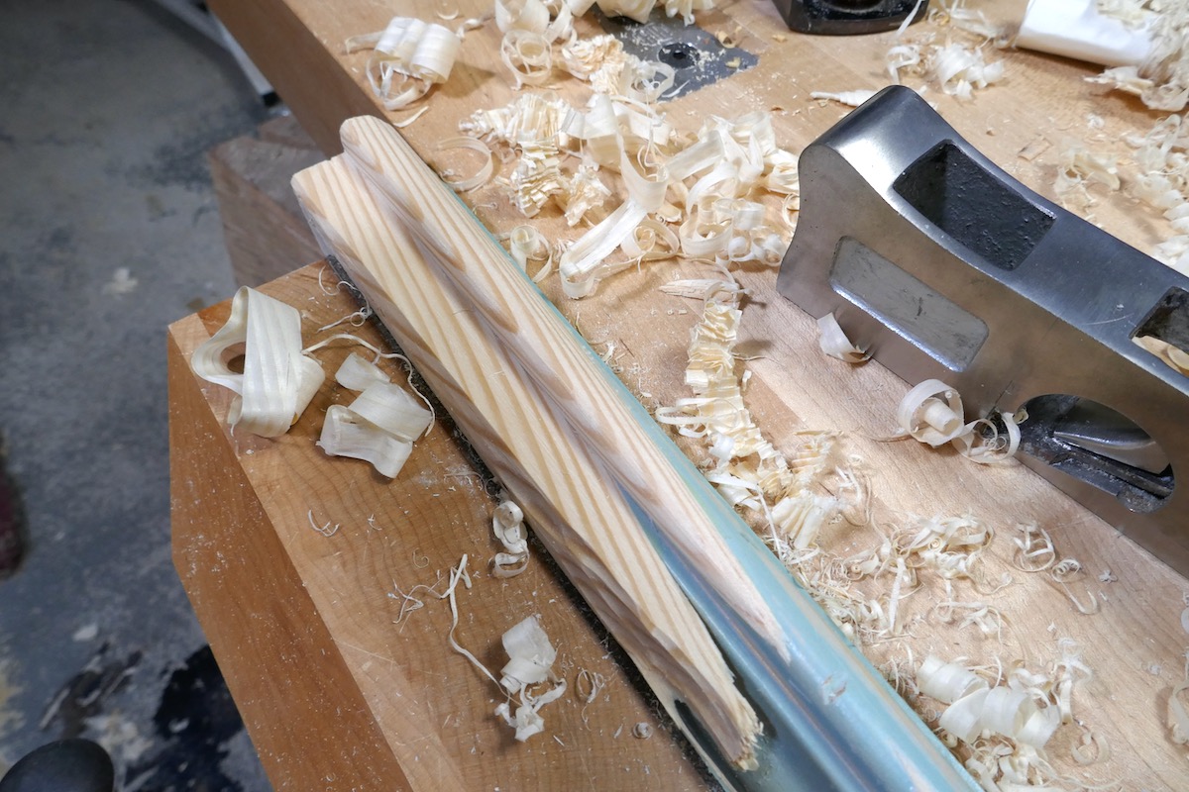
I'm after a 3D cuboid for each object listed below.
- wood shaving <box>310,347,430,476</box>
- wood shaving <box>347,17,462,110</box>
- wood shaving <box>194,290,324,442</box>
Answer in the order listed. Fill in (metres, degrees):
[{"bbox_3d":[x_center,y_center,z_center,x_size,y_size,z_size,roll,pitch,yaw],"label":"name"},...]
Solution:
[{"bbox_3d":[-0.054,0.005,0.202,0.025,0.014,0.028,-11,58,-11],"label":"wood shaving"},{"bbox_3d":[-0.063,-0.111,0.275,0.034,0.019,0.028,6,56,0],"label":"wood shaving"},{"bbox_3d":[-0.084,-0.009,0.206,0.029,0.018,0.036,-10,58,-10],"label":"wood shaving"}]

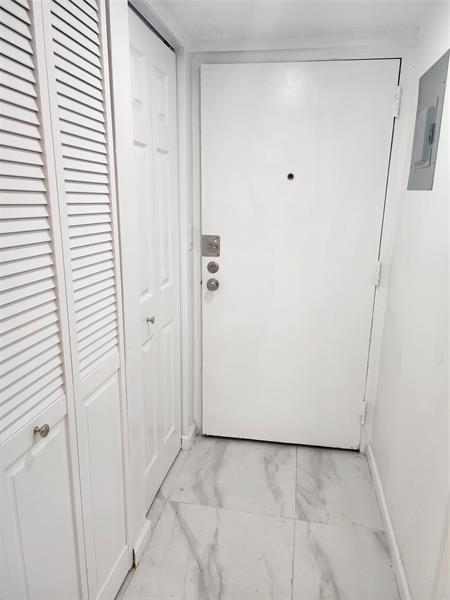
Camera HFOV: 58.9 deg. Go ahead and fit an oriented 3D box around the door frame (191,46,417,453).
[{"bbox_3d":[0.345,-0.167,2.150,1.033,2.074,0.109,2,14,7],"label":"door frame"}]

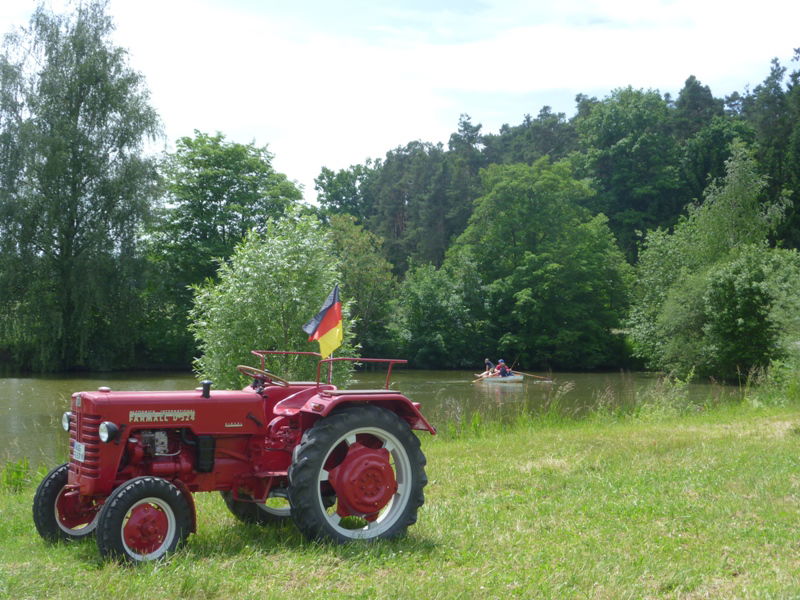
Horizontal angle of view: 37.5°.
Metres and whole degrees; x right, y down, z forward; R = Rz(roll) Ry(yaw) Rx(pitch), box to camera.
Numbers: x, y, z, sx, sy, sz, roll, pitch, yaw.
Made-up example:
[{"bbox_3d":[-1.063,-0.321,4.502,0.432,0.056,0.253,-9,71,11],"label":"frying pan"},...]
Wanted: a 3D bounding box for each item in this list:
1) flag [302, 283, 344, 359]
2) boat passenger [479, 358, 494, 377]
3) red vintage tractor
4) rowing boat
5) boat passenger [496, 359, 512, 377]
[{"bbox_3d":[-0.681,0.189,10.350,0.420,0.650,0.180,0,-3,-11],"label":"flag"},{"bbox_3d":[4.279,3.413,58.300,0.750,1.050,0.580,2,-3,-37],"label":"boat passenger"},{"bbox_3d":[-1.292,1.215,9.437,2.870,1.600,1.540,2,-3,-34],"label":"red vintage tractor"},{"bbox_3d":[4.896,3.878,58.000,2.800,0.480,1.200,-1,-3,30],"label":"rowing boat"},{"bbox_3d":[5.143,3.396,58.000,0.600,1.050,0.700,1,-3,-27],"label":"boat passenger"}]

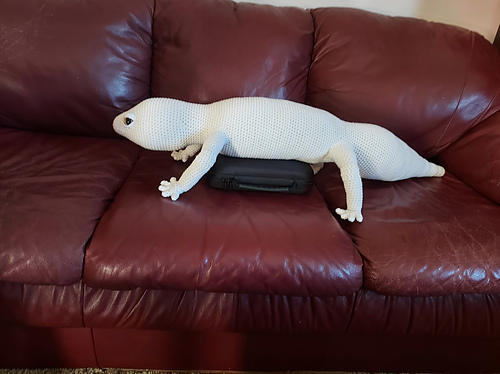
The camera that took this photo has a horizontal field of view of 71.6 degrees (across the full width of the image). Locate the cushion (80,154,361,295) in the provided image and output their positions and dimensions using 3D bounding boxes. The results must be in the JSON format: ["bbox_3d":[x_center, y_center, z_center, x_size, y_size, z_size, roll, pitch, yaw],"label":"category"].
[{"bbox_3d":[-0.064,0.059,1.009,0.589,0.134,0.629,4,28,-6],"label":"cushion"}]

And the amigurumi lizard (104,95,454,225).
[{"bbox_3d":[0.176,-0.108,1.002,1.094,0.252,0.341,2,28,-9],"label":"amigurumi lizard"}]

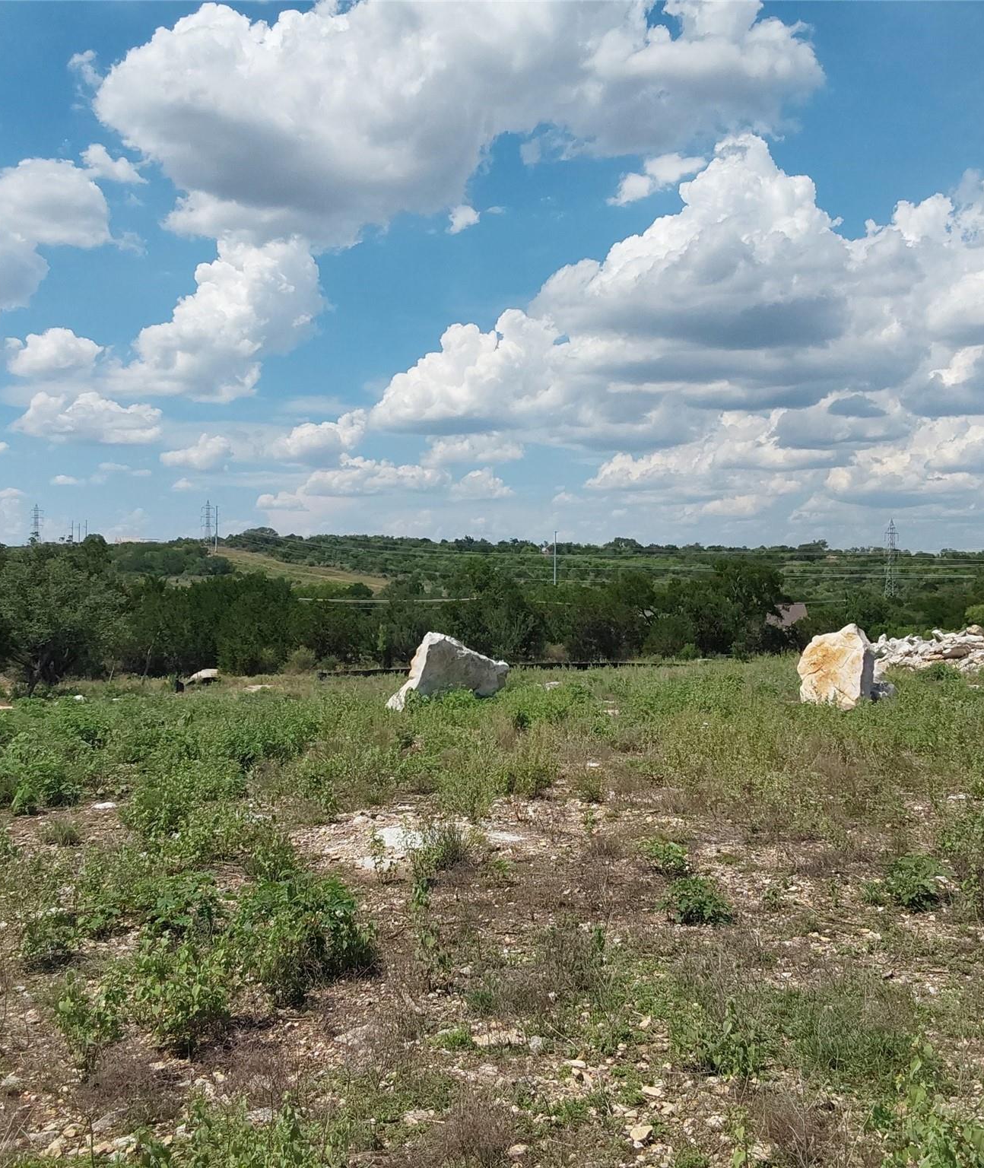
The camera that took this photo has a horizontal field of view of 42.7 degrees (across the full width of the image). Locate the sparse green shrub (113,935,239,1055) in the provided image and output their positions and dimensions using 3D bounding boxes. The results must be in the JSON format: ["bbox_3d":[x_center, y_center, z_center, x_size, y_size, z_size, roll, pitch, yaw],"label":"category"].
[{"bbox_3d":[-1.108,1.446,4.431,0.432,0.411,0.389,0,1,-14],"label":"sparse green shrub"}]

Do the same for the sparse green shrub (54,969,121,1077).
[{"bbox_3d":[-1.362,1.483,4.247,0.234,0.342,0.210,0,1,-18],"label":"sparse green shrub"}]

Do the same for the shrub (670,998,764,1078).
[{"bbox_3d":[0.752,1.505,4.233,0.323,0.235,0.291,0,1,0],"label":"shrub"}]

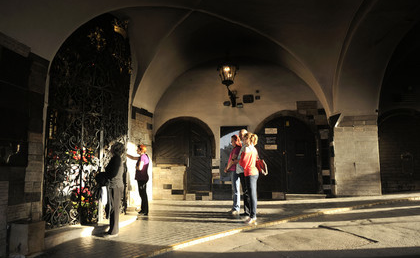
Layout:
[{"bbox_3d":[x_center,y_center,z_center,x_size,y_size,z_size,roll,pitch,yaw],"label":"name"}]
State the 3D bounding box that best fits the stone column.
[{"bbox_3d":[4.190,0.770,8.170,1.380,2.280,0.650,0,-4,0],"label":"stone column"}]

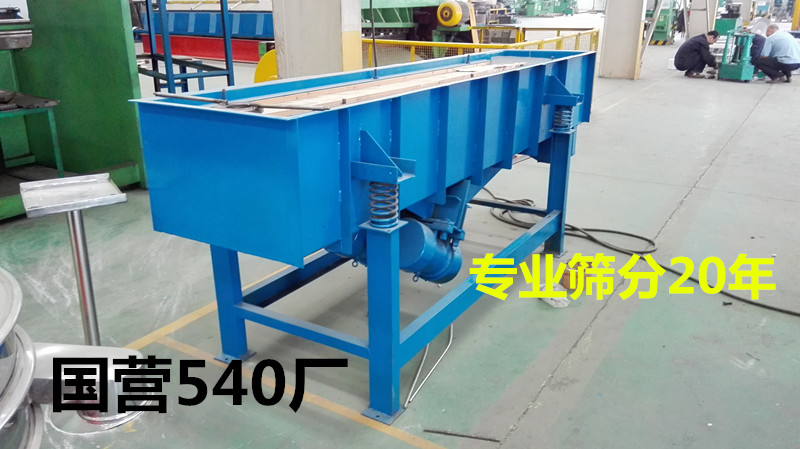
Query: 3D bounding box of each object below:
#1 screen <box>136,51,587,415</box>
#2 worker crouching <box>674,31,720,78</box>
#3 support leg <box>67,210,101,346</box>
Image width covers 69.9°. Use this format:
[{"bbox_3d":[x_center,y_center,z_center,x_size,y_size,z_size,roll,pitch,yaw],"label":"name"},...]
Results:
[{"bbox_3d":[0.222,-0.252,3.121,0.962,1.191,3.037,12,23,31],"label":"screen"},{"bbox_3d":[5.843,-3.358,11.281,0.732,0.880,0.500,8,22,21],"label":"worker crouching"},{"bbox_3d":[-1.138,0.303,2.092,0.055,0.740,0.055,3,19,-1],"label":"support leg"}]

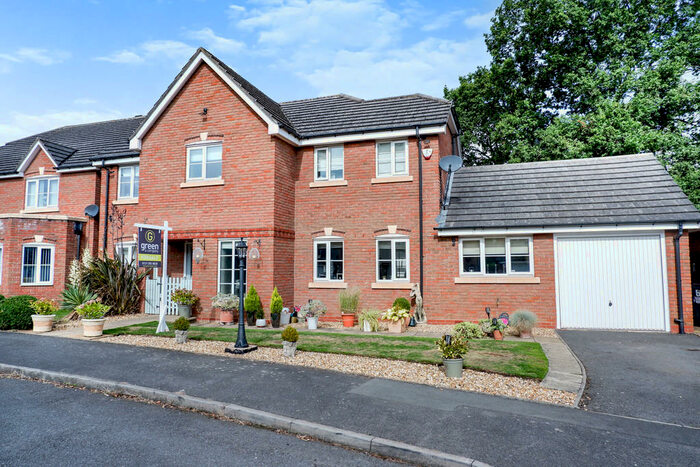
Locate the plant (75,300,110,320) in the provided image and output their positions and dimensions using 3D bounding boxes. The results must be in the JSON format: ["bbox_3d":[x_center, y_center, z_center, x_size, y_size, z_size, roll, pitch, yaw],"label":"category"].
[{"bbox_3d":[-5.142,1.534,8.967,0.590,0.390,0.560,-1,-5,16],"label":"plant"}]

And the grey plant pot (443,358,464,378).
[{"bbox_3d":[1.387,1.791,5.967,0.267,0.220,0.267,-2,-5,16],"label":"grey plant pot"}]

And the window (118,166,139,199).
[{"bbox_3d":[-7.187,-1.696,14.794,1.148,1.138,0.100,-2,-5,16],"label":"window"}]

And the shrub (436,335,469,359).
[{"bbox_3d":[1.369,1.525,5.992,0.448,0.316,0.430,-2,-5,16],"label":"shrub"}]

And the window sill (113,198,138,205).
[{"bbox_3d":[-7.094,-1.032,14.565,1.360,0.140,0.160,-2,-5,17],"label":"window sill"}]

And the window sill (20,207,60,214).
[{"bbox_3d":[-11.406,-0.840,16.484,1.750,0.140,0.150,-1,-5,16],"label":"window sill"}]

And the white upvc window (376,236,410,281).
[{"bbox_3d":[1.149,0.674,11.818,0.900,1.200,0.080,-1,-5,16],"label":"white upvc window"}]

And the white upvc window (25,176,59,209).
[{"bbox_3d":[-11.331,-1.528,16.483,1.603,1.154,0.100,-2,-5,16],"label":"white upvc window"}]

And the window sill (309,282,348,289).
[{"bbox_3d":[-0.586,1.428,12.192,1.100,0.145,0.140,-1,-5,16],"label":"window sill"}]

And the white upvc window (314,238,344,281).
[{"bbox_3d":[-0.559,0.716,12.316,0.900,1.180,0.080,-1,-5,16],"label":"white upvc window"}]

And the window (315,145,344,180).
[{"bbox_3d":[-0.573,-1.943,12.430,0.878,0.993,0.100,-2,-5,16],"label":"window"}]

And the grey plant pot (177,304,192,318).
[{"bbox_3d":[-4.283,2.034,11.633,0.360,0.350,0.360,0,-5,0],"label":"grey plant pot"}]

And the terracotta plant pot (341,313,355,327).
[{"bbox_3d":[-0.032,2.147,11.021,0.343,0.295,0.343,0,-4,0],"label":"terracotta plant pot"}]

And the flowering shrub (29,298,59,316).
[{"bbox_3d":[-6.503,1.579,9.506,0.550,0.370,0.520,-2,-5,17],"label":"flowering shrub"}]

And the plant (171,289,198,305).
[{"bbox_3d":[-4.388,1.705,11.916,0.660,0.430,0.600,-1,-5,16],"label":"plant"}]

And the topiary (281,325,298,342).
[{"bbox_3d":[-0.971,1.625,7.212,0.270,0.260,0.270,0,-5,0],"label":"topiary"}]

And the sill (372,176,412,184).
[{"bbox_3d":[1.137,-1.397,11.844,1.110,0.140,0.160,-2,-5,17],"label":"sill"}]

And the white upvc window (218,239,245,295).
[{"bbox_3d":[-3.069,0.934,11.769,0.890,1.590,0.090,-2,-5,17],"label":"white upvc window"}]

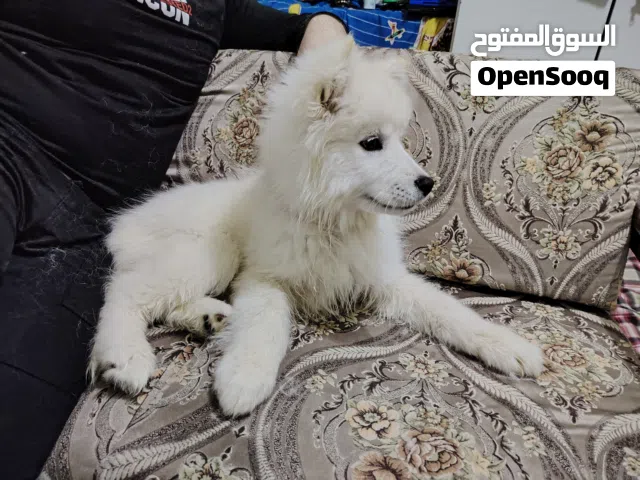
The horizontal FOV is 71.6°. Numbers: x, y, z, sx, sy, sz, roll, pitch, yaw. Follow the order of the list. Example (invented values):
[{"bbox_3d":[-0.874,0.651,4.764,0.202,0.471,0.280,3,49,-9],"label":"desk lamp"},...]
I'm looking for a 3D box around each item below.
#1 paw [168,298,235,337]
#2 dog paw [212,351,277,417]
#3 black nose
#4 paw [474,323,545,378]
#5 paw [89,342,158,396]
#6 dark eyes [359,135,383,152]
[{"bbox_3d":[-0.194,0.123,0.717,0.092,0.055,0.056,7,29,9],"label":"paw"},{"bbox_3d":[-0.100,0.192,0.602,0.072,0.055,0.087,4,29,4],"label":"dog paw"},{"bbox_3d":[0.146,-0.075,0.622,0.025,0.026,0.030,10,30,14],"label":"black nose"},{"bbox_3d":[0.285,0.167,0.670,0.092,0.055,0.064,15,32,22],"label":"paw"},{"bbox_3d":[-0.276,0.174,0.622,0.072,0.058,0.083,-17,34,-30],"label":"paw"},{"bbox_3d":[0.070,-0.134,0.617,0.030,0.021,0.018,-19,35,-33],"label":"dark eyes"}]

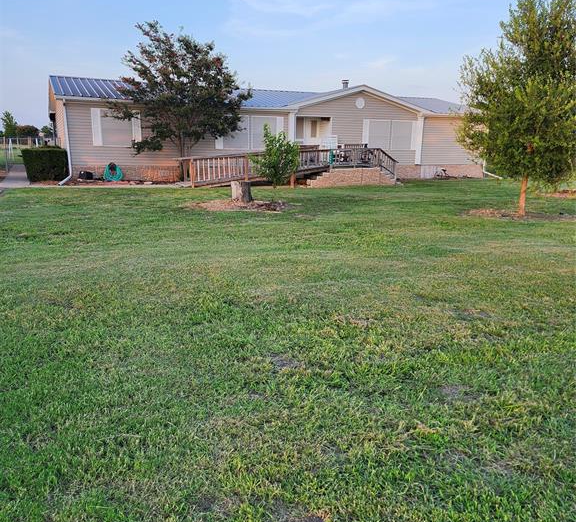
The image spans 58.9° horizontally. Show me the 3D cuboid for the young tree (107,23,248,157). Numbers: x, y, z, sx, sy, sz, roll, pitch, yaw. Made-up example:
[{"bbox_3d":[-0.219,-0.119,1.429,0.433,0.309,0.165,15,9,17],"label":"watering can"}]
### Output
[{"bbox_3d":[-4.161,-5.924,19.392,5.200,5.901,4.800,-2,13,-12],"label":"young tree"}]

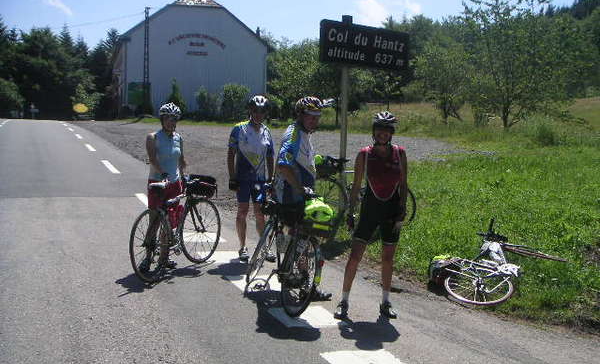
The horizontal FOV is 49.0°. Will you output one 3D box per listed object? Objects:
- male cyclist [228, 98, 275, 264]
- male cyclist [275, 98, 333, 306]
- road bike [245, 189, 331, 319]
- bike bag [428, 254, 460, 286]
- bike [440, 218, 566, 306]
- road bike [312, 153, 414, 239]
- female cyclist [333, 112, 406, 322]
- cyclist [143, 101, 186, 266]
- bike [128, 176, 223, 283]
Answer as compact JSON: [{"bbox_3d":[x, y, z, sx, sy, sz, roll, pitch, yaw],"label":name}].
[{"bbox_3d":[-0.518,-0.031,6.966,0.510,1.750,0.320,1,7,-10],"label":"male cyclist"},{"bbox_3d":[0.051,0.144,5.692,0.460,1.740,0.470,5,7,24],"label":"male cyclist"},{"bbox_3d":[-0.146,0.534,5.663,0.460,0.980,1.670,12,2,-25],"label":"road bike"},{"bbox_3d":[1.430,0.863,6.520,0.290,0.200,0.200,-21,27,-32],"label":"bike bag"},{"bbox_3d":[2.060,0.830,6.870,1.640,0.480,0.960,-21,27,-32],"label":"bike"},{"bbox_3d":[0.853,0.134,9.283,1.670,0.970,0.460,1,10,-10],"label":"road bike"},{"bbox_3d":[0.555,0.269,5.206,0.560,1.640,0.350,2,7,2],"label":"female cyclist"},{"bbox_3d":[-1.329,0.049,6.476,0.470,1.650,0.370,-2,8,-30],"label":"cyclist"},{"bbox_3d":[-1.161,0.411,6.413,0.460,0.960,1.670,7,8,22],"label":"bike"}]

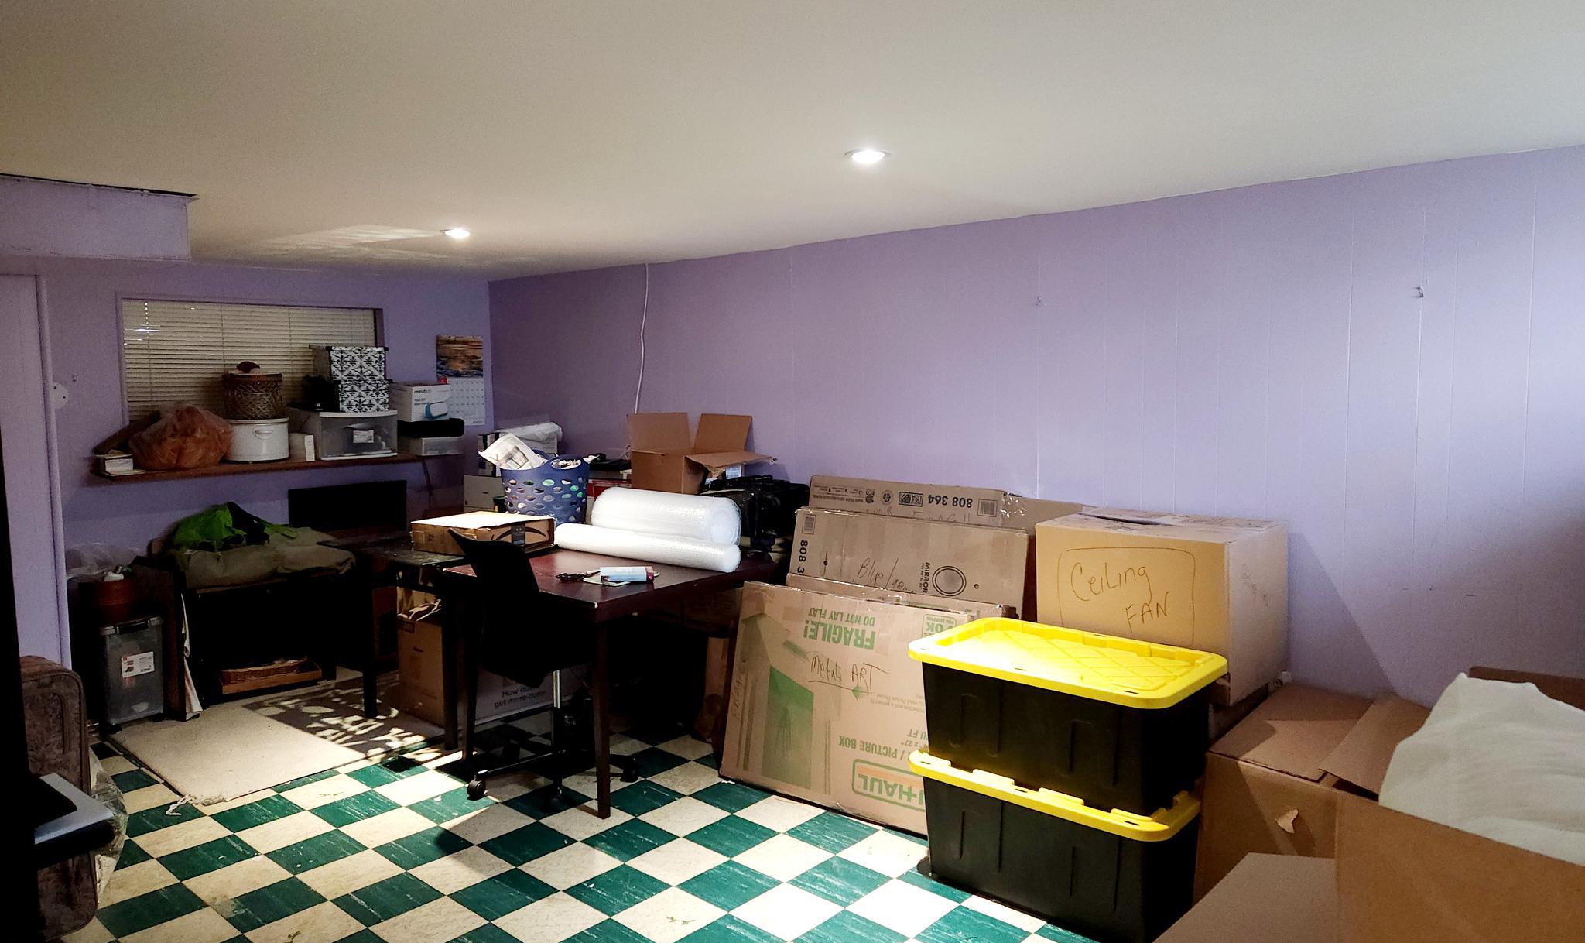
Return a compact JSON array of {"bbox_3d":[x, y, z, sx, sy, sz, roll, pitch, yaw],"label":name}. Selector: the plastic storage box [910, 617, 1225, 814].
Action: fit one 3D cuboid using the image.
[{"bbox_3d":[0.793,0.695,3.075,0.780,0.352,0.515,4,7,42],"label":"plastic storage box"}]

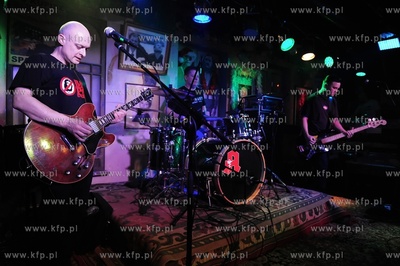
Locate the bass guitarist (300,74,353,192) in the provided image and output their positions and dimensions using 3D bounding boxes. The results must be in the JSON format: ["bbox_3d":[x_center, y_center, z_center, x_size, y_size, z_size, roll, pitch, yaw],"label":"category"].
[{"bbox_3d":[1.620,0.100,3.420,0.660,1.690,0.460,1,1,-9],"label":"bass guitarist"}]

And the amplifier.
[{"bbox_3d":[0.950,-0.400,3.720,0.520,0.250,0.290,0,1,-38],"label":"amplifier"}]

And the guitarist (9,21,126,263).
[{"bbox_3d":[-0.800,0.140,1.630,0.500,1.680,0.620,1,1,20],"label":"guitarist"}]

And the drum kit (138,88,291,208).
[{"bbox_3d":[0.080,0.100,2.880,1.550,1.100,1.300,0,1,-34],"label":"drum kit"}]

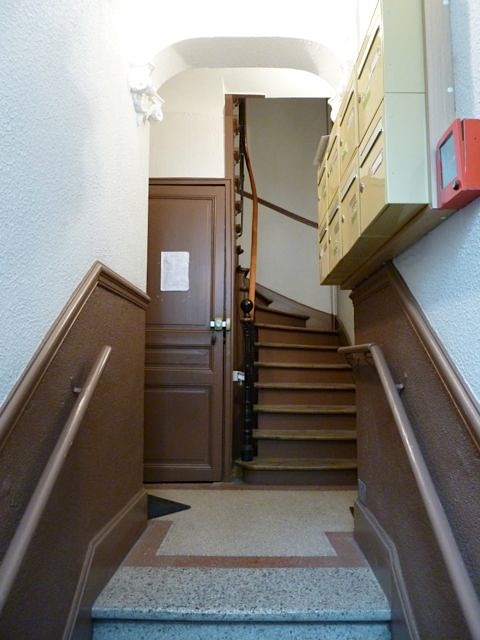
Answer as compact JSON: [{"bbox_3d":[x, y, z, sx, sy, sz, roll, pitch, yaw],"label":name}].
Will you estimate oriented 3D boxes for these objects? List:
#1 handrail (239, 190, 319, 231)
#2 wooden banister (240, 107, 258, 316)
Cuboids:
[{"bbox_3d":[0.440,-1.255,5.244,1.049,0.058,0.055,25,-3,4],"label":"handrail"},{"bbox_3d":[0.092,-0.931,3.989,0.139,1.933,0.901,0,-5,2],"label":"wooden banister"}]

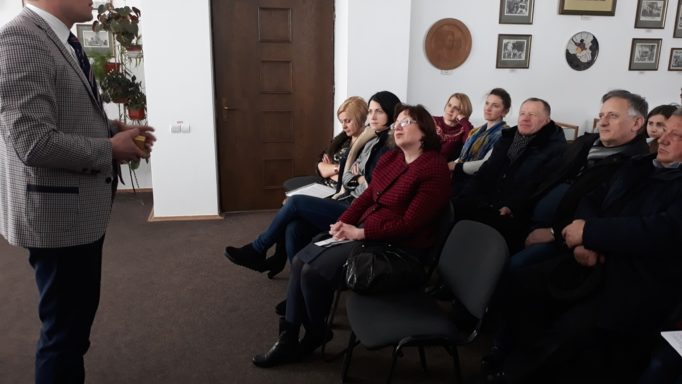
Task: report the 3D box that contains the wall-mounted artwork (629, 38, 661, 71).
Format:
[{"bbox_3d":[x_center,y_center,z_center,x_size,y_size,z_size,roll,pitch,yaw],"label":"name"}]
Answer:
[{"bbox_3d":[3.307,-1.480,5.750,0.360,0.333,0.030,-2,13,-10],"label":"wall-mounted artwork"}]

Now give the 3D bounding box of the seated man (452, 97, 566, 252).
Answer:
[{"bbox_3d":[1.144,-0.030,3.634,0.820,1.220,0.600,-7,15,-28],"label":"seated man"}]

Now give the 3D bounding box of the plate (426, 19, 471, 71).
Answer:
[{"bbox_3d":[1.086,-1.474,5.329,0.492,0.506,0.030,-2,13,-10],"label":"plate"}]

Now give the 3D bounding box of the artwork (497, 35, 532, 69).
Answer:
[{"bbox_3d":[1.791,-1.440,5.471,0.372,0.335,0.030,-2,13,-10],"label":"artwork"}]

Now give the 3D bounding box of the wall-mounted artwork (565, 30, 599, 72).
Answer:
[{"bbox_3d":[2.557,-1.481,5.607,0.387,0.405,0.030,-2,13,-10],"label":"wall-mounted artwork"}]

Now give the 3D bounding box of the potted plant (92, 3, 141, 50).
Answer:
[{"bbox_3d":[-2.236,-1.644,5.331,0.420,0.440,0.380,-2,13,-10],"label":"potted plant"}]

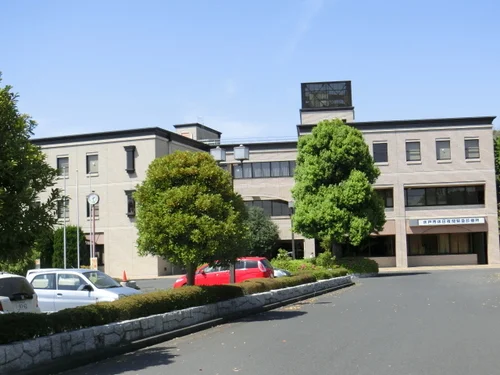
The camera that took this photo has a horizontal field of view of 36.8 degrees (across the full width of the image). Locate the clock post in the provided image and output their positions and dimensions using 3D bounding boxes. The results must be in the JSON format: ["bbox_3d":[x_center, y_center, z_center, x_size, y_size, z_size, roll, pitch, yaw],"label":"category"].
[{"bbox_3d":[-9.237,2.945,44.748,0.720,5.400,0.320,-4,-6,19],"label":"clock post"}]

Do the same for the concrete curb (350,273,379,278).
[{"bbox_3d":[6.860,5.290,45.000,1.900,0.260,0.350,-1,-5,-6],"label":"concrete curb"}]

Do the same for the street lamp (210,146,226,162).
[{"bbox_3d":[-0.986,-1.032,23.500,0.370,0.470,0.370,-4,-6,19],"label":"street lamp"}]

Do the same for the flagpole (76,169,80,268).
[{"bbox_3d":[-10.513,2.375,46.168,0.110,7.100,0.110,-2,-5,0],"label":"flagpole"}]

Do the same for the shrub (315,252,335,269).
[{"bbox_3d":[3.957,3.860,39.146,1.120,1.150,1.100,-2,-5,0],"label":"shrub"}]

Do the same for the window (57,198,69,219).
[{"bbox_3d":[-15.922,1.805,63.951,1.200,1.720,0.200,-4,-6,19],"label":"window"}]

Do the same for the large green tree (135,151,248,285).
[{"bbox_3d":[-1.463,1.020,19.015,2.950,3.950,2.900,-2,-5,0],"label":"large green tree"}]

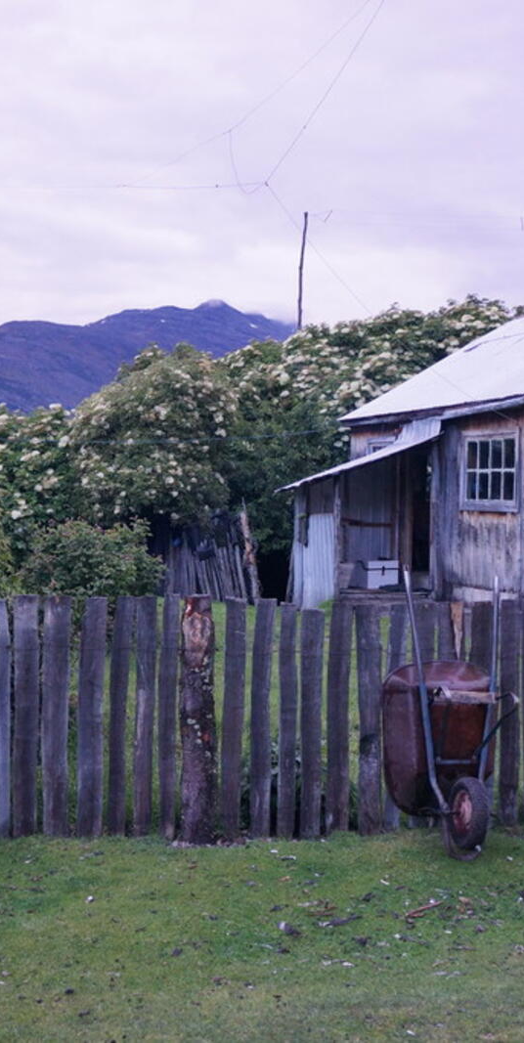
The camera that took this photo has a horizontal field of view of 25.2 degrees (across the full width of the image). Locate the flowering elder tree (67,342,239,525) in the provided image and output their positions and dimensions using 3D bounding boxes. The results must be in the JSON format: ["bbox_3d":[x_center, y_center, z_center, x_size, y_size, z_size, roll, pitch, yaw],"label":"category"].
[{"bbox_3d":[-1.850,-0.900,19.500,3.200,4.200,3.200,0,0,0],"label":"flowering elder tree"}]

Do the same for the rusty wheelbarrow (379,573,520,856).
[{"bbox_3d":[0.940,0.950,5.930,0.630,1.400,0.600,0,-6,-18],"label":"rusty wheelbarrow"}]

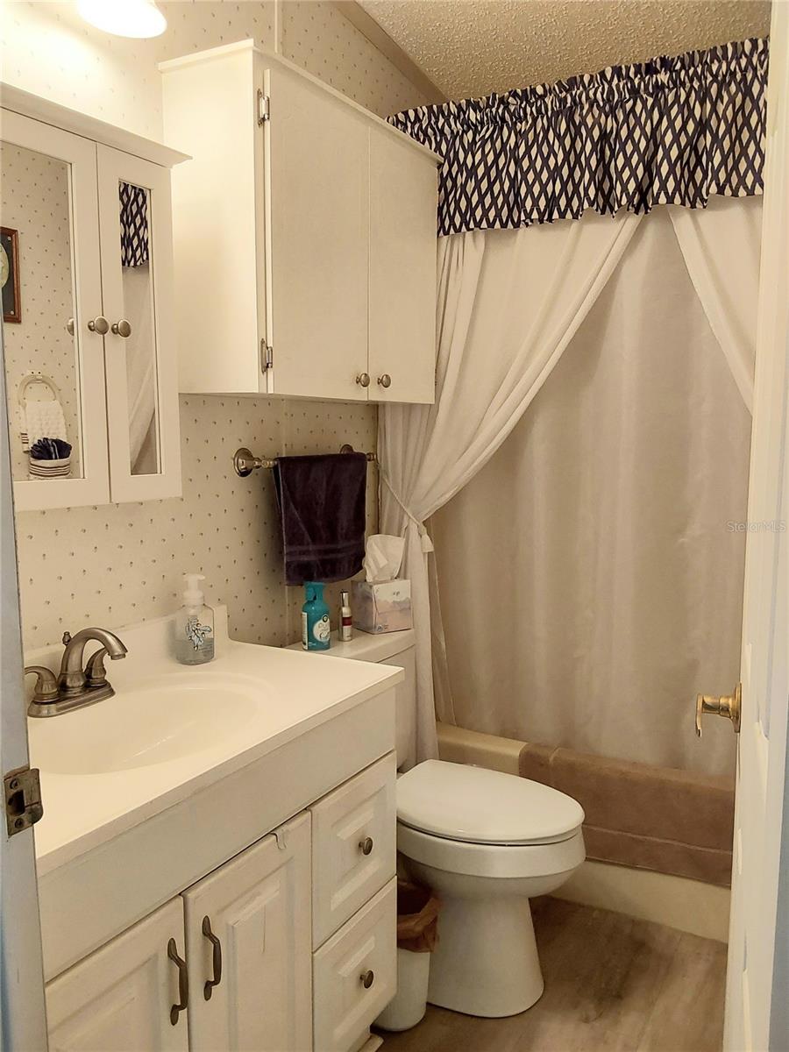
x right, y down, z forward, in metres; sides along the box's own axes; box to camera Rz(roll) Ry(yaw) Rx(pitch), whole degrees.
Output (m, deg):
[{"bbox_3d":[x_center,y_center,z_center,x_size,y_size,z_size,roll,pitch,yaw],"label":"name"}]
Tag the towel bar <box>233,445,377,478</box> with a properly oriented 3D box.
[{"bbox_3d":[-0.200,-0.172,2.126,0.085,0.060,0.510,4,7,29],"label":"towel bar"}]

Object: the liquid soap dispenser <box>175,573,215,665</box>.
[{"bbox_3d":[-0.412,0.191,1.763,0.068,0.178,0.052,-5,8,-39],"label":"liquid soap dispenser"}]

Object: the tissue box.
[{"bbox_3d":[-0.040,0.215,2.321,0.114,0.128,0.112,-5,8,-37],"label":"tissue box"}]

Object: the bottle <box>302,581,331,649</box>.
[{"bbox_3d":[-0.195,0.221,2.101,0.060,0.165,0.066,0,7,0],"label":"bottle"}]

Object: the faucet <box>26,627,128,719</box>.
[{"bbox_3d":[-0.512,0.244,1.449,0.165,0.146,0.195,4,7,29],"label":"faucet"}]

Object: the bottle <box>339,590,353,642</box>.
[{"bbox_3d":[-0.124,0.230,2.182,0.034,0.130,0.034,0,7,0],"label":"bottle"}]

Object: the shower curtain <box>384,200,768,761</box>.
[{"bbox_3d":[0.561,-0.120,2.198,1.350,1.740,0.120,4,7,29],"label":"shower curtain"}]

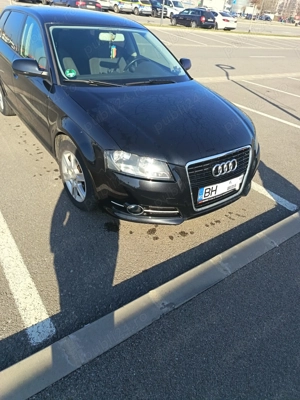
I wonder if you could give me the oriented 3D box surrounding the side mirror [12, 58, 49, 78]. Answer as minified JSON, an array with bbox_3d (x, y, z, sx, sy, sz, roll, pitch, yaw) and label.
[{"bbox_3d":[-1.031,-1.147,2.395,0.255,0.145,0.150,-18,42,-32],"label":"side mirror"}]

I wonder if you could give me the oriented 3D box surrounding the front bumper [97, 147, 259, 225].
[{"bbox_3d":[0.437,-0.202,2.318,1.740,0.530,0.500,-18,42,-32],"label":"front bumper"}]

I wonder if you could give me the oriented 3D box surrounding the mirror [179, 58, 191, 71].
[{"bbox_3d":[0.403,-1.625,3.326,0.235,0.145,0.150,-18,42,-32],"label":"mirror"}]

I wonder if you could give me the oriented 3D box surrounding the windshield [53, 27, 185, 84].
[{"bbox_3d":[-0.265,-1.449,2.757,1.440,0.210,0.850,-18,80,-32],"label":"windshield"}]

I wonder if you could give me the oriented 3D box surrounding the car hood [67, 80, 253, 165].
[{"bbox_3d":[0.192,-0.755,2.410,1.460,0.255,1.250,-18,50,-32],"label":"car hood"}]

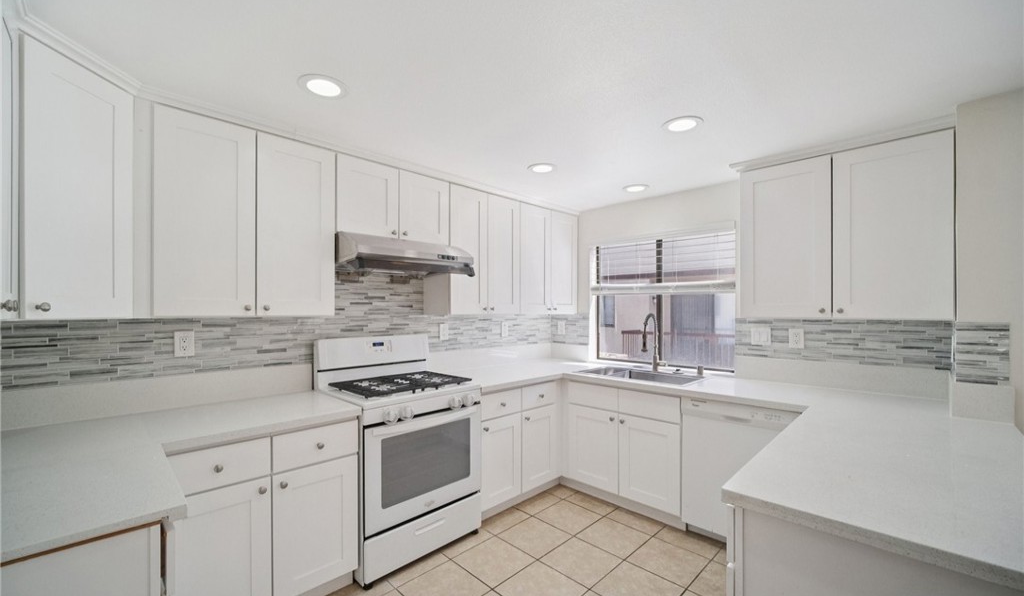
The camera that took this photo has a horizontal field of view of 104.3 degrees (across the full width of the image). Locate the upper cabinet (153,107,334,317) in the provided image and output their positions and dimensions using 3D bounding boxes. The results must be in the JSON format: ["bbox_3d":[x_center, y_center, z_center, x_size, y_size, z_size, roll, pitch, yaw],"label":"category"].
[{"bbox_3d":[-1.339,-0.354,2.021,0.320,0.900,0.752,-2,-3,45],"label":"upper cabinet"}]

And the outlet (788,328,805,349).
[{"bbox_3d":[1.832,0.262,2.562,0.010,0.122,0.078,1,-2,-45],"label":"outlet"}]

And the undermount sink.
[{"bbox_3d":[0.970,0.709,3.076,0.460,0.205,0.830,2,-3,-45],"label":"undermount sink"}]

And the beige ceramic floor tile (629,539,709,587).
[{"bbox_3d":[0.866,1.466,2.217,0.338,0.010,0.334,-2,-3,45],"label":"beige ceramic floor tile"}]

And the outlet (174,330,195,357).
[{"bbox_3d":[-1.611,0.228,1.959,0.077,0.122,0.010,1,-2,-45],"label":"outlet"}]

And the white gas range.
[{"bbox_3d":[-0.687,0.876,2.458,0.760,1.205,0.675,2,-3,-45],"label":"white gas range"}]

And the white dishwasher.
[{"bbox_3d":[1.458,1.040,2.427,0.600,0.850,0.605,1,-2,-45],"label":"white dishwasher"}]

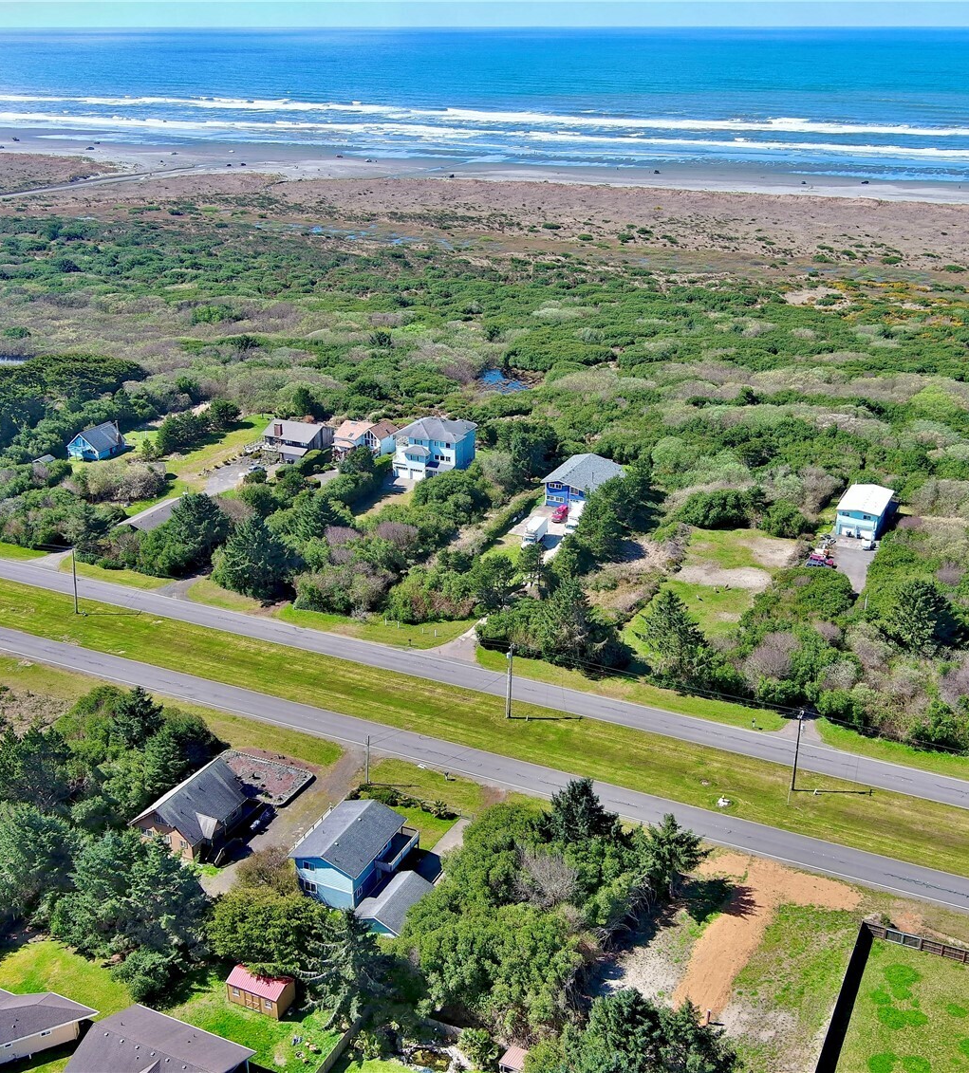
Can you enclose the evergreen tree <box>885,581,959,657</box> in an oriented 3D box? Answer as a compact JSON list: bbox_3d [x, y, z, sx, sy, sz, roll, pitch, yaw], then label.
[{"bbox_3d":[73.928,12.888,216.490,11.900,12.000,11.900,0,22,0],"label":"evergreen tree"}]

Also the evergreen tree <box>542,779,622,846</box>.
[{"bbox_3d":[11.754,33.746,154.388,8.800,11.000,8.800,0,22,0],"label":"evergreen tree"}]

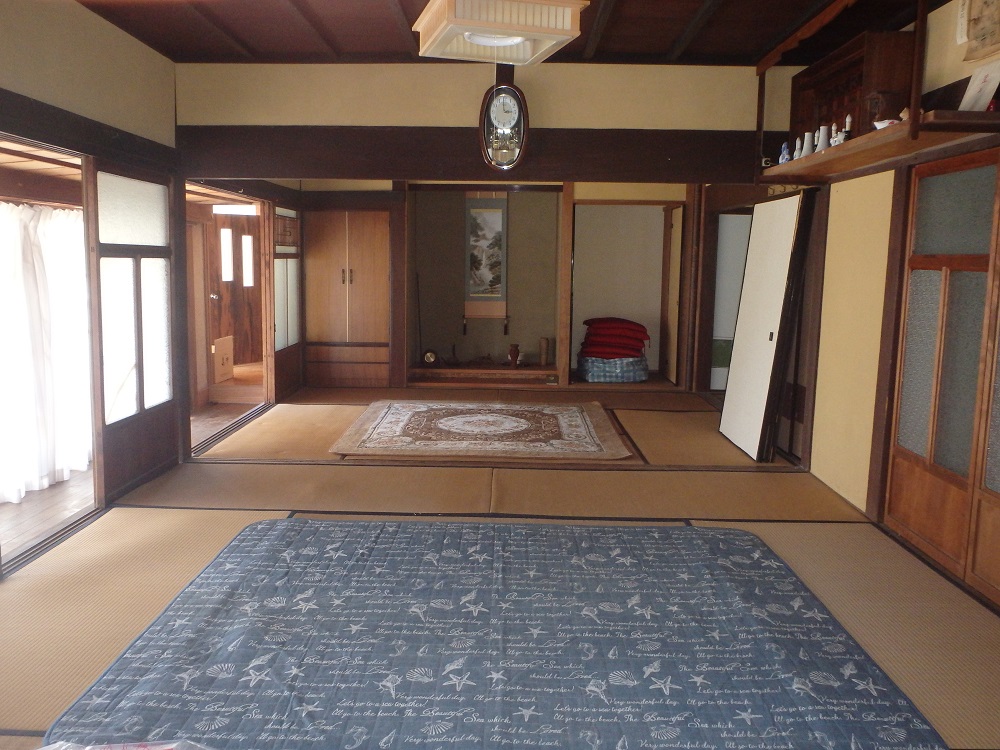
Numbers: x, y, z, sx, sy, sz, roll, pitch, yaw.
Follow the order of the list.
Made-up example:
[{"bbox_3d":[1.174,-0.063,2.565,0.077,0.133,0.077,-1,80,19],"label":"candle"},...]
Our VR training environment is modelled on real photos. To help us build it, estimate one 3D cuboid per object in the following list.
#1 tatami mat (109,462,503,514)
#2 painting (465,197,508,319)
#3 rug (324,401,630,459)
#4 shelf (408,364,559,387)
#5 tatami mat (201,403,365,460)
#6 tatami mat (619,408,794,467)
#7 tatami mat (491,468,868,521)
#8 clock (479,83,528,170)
[{"bbox_3d":[-0.985,0.640,4.505,1.888,0.050,0.886,1,8,1],"label":"tatami mat"},{"bbox_3d":[-0.156,-1.310,8.815,0.476,1.408,0.030,1,8,1],"label":"painting"},{"bbox_3d":[-0.109,0.375,6.286,1.995,0.020,2.017,1,8,1],"label":"rug"},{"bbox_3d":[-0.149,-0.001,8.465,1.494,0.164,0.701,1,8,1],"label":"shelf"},{"bbox_3d":[-1.435,0.425,6.044,0.943,0.050,1.907,1,8,1],"label":"tatami mat"},{"bbox_3d":[1.418,0.470,5.997,0.926,0.050,1.882,1,8,1],"label":"tatami mat"},{"bbox_3d":[0.908,0.671,4.472,1.900,0.050,0.922,1,8,1],"label":"tatami mat"},{"bbox_3d":[0.026,-1.408,4.620,0.283,0.478,0.090,1,8,1],"label":"clock"}]

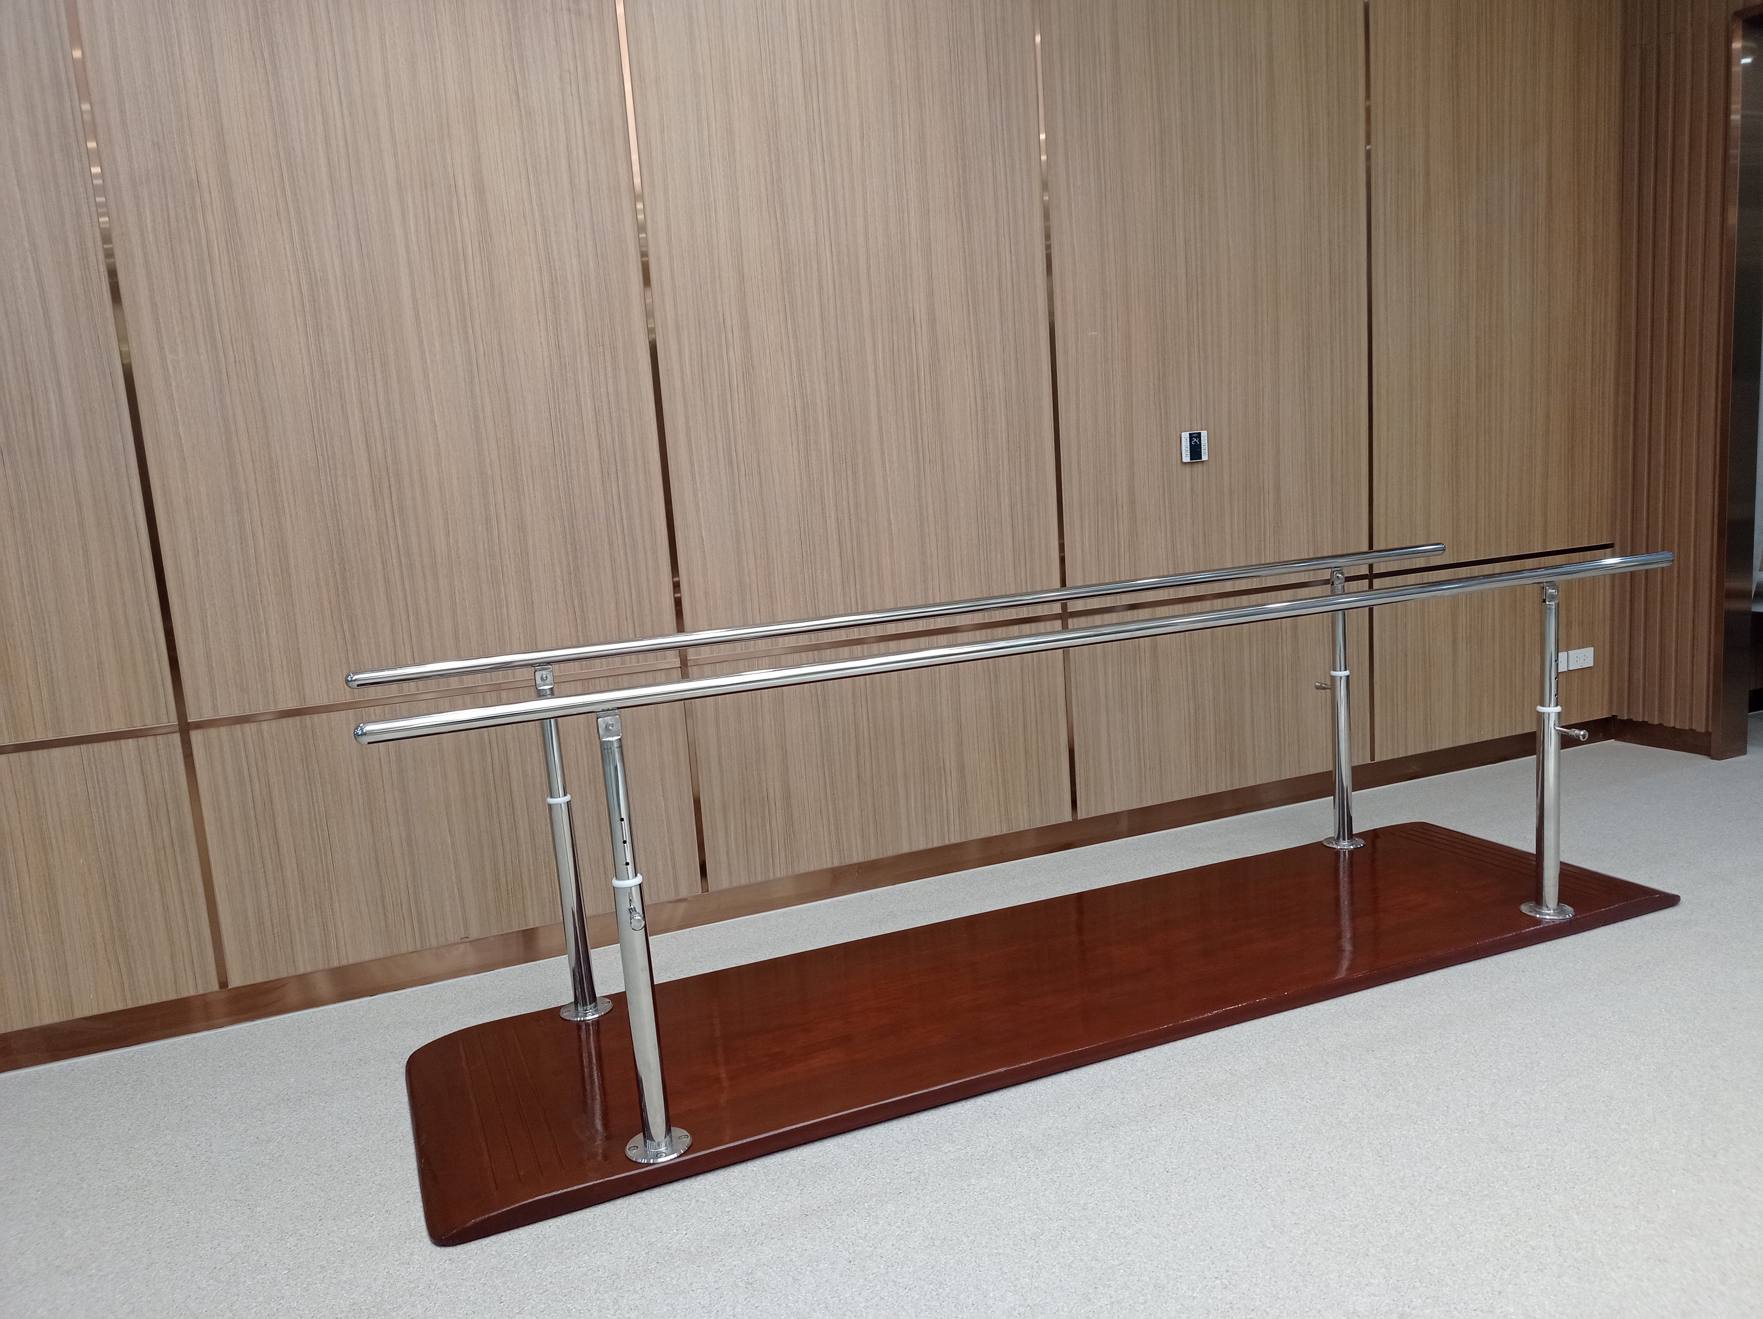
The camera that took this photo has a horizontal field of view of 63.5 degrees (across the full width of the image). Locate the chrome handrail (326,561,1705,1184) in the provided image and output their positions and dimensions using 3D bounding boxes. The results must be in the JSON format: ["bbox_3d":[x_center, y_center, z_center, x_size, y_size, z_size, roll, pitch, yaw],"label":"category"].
[{"bbox_3d":[0.419,0.291,3.276,3.019,0.827,0.821,-8,9,-23],"label":"chrome handrail"}]

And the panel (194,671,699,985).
[{"bbox_3d":[-1.064,0.402,3.638,1.170,0.621,0.020,-8,9,-24],"label":"panel"}]

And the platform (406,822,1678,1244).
[{"bbox_3d":[0.466,0.722,3.336,3.000,0.049,0.833,-8,9,-24],"label":"platform"}]

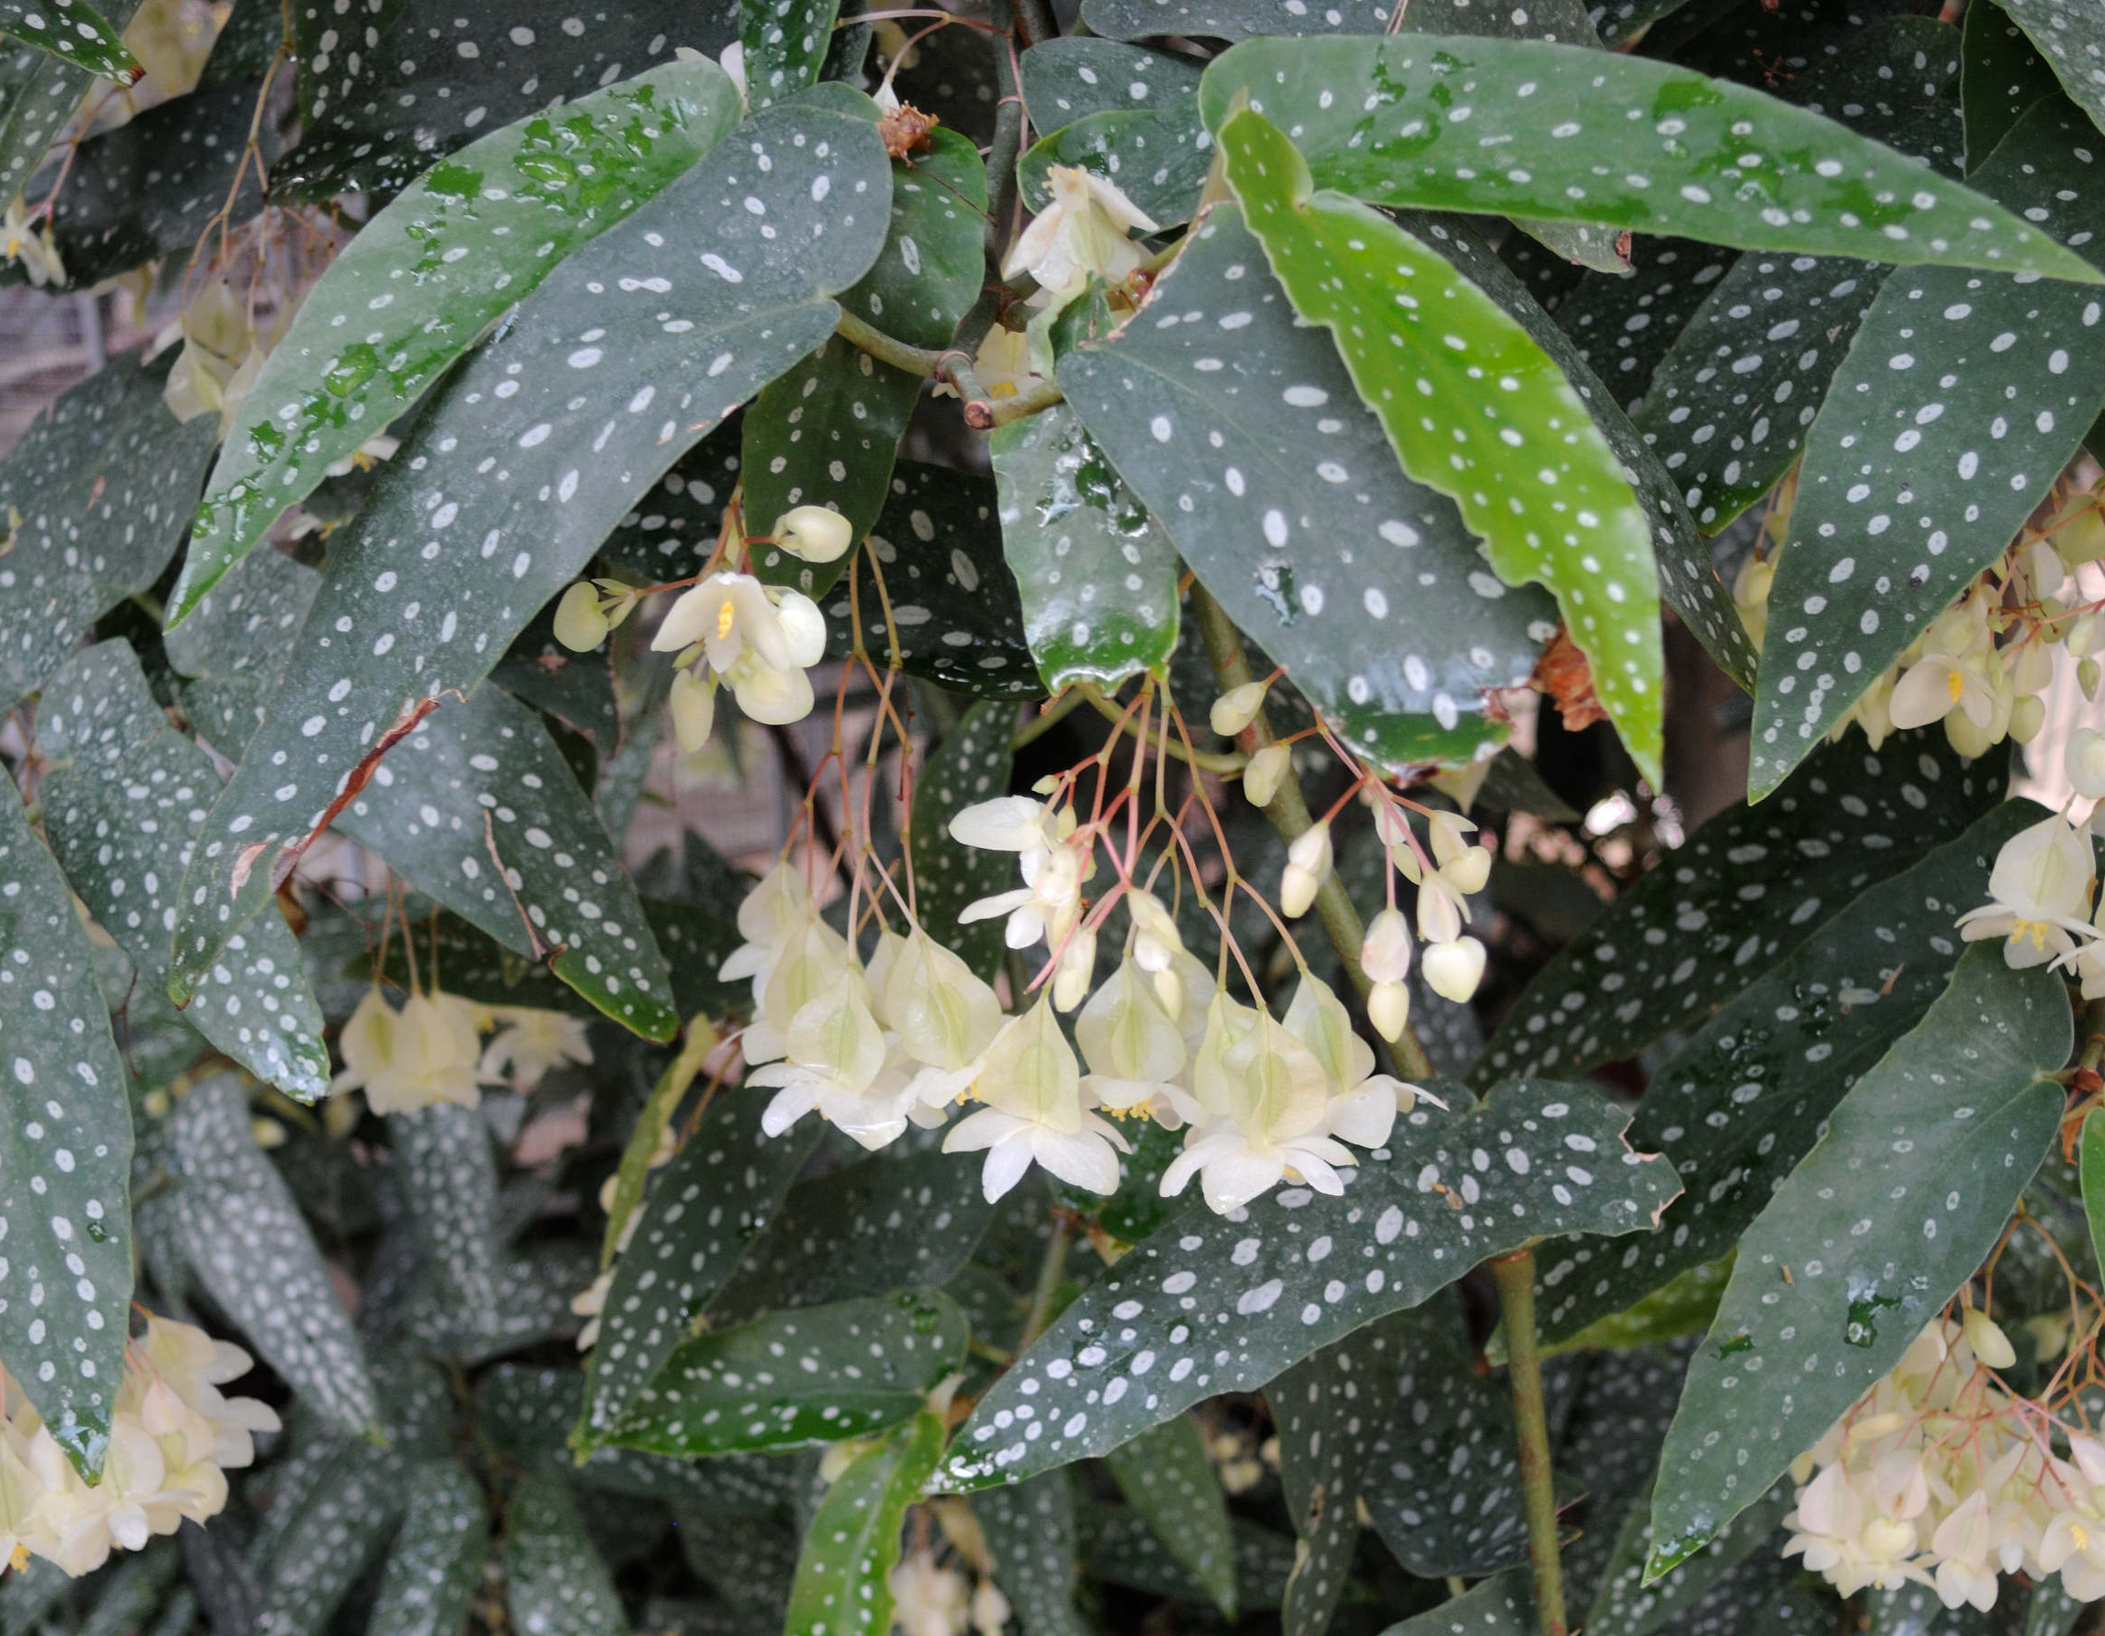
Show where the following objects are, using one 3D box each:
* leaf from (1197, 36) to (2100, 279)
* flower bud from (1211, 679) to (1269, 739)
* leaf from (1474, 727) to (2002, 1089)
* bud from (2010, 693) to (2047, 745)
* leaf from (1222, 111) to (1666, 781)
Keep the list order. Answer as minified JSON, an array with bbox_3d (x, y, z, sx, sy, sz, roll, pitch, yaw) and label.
[{"bbox_3d":[0.130,-0.146,0.392,0.192,0.046,0.019,8,-16,6],"label":"leaf"},{"bbox_3d":[0.053,-0.031,0.500,0.019,0.013,0.011,-43,0,-6],"label":"flower bud"},{"bbox_3d":[0.244,0.027,0.610,0.236,0.080,0.035,-26,-20,-15],"label":"leaf"},{"bbox_3d":[0.276,-0.028,0.500,0.010,0.014,0.009,0,10,0],"label":"bud"},{"bbox_3d":[0.086,-0.084,0.385,0.044,0.159,0.021,-23,-12,-8],"label":"leaf"}]

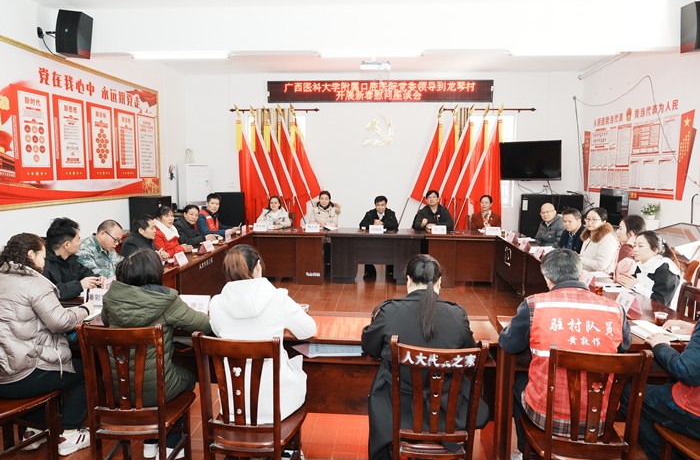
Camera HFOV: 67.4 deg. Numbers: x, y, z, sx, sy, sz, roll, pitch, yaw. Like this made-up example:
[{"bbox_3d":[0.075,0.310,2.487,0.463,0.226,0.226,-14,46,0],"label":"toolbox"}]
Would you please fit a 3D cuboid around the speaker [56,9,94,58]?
[{"bbox_3d":[-2.793,-1.984,5.320,0.260,0.420,0.230,6,6,1],"label":"speaker"}]

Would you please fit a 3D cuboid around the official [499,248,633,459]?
[{"bbox_3d":[1.054,0.718,2.702,0.600,1.280,0.770,1,7,9],"label":"official"}]

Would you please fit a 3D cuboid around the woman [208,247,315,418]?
[{"bbox_3d":[-0.453,0.701,2.782,0.540,1.280,0.720,2,7,14],"label":"woman"}]

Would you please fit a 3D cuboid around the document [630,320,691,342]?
[{"bbox_3d":[1.740,0.568,2.973,0.330,0.025,0.290,0,7,-6],"label":"document"}]

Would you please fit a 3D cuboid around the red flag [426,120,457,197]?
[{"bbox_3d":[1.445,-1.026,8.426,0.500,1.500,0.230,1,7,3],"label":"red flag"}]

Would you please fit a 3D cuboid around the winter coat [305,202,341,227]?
[{"bbox_3d":[-0.430,-0.105,8.209,0.560,0.660,0.420,0,6,2],"label":"winter coat"}]

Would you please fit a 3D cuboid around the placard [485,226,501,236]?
[{"bbox_3d":[2.037,0.021,7.450,0.210,0.115,0.090,0,6,2],"label":"placard"}]

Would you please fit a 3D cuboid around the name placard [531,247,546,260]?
[{"bbox_3d":[1.966,0.247,5.383,0.090,0.108,0.200,1,7,3],"label":"name placard"}]

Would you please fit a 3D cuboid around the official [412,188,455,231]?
[{"bbox_3d":[1.238,0.097,7.847,0.620,1.340,0.760,1,6,5],"label":"official"}]

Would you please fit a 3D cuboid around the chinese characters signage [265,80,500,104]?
[{"bbox_3d":[0.533,-2.367,9.000,3.870,0.370,0.090,0,6,2],"label":"chinese characters signage"}]

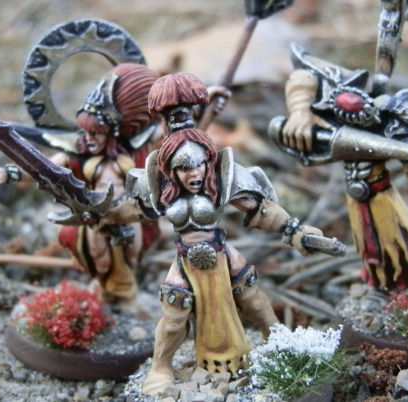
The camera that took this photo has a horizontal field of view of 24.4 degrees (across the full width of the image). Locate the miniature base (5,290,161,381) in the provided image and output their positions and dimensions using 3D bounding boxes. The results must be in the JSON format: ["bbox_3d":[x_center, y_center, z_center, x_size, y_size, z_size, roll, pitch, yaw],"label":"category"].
[{"bbox_3d":[-0.018,0.021,0.148,0.025,0.004,0.025,6,16,0],"label":"miniature base"}]

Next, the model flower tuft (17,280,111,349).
[{"bbox_3d":[-0.021,0.017,0.142,0.014,0.007,0.013,6,16,0],"label":"model flower tuft"}]

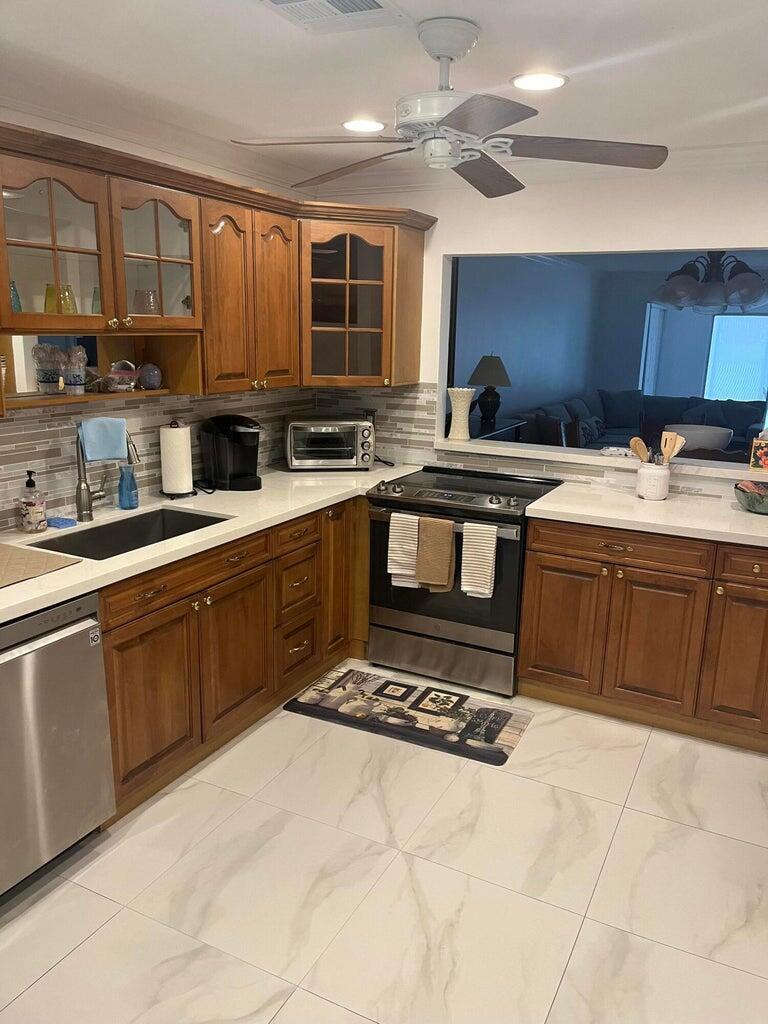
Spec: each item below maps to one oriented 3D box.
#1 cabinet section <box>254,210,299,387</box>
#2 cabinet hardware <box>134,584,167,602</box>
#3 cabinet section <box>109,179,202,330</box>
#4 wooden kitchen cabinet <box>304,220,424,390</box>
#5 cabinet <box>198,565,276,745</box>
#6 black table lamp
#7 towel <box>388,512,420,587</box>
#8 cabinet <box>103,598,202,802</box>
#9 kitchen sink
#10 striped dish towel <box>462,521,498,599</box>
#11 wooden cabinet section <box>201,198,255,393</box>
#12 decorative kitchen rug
[{"bbox_3d":[-0.620,-0.959,3.543,0.325,0.750,0.345,8,15,26],"label":"cabinet section"},{"bbox_3d":[-0.776,0.264,2.541,0.030,0.025,0.130,8,15,26],"label":"cabinet hardware"},{"bbox_3d":[-0.961,-0.936,2.867,0.325,0.495,0.445,8,15,26],"label":"cabinet section"},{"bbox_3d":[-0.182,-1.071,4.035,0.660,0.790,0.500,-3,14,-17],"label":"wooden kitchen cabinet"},{"bbox_3d":[-0.780,0.514,3.167,0.480,0.606,0.467,8,15,26],"label":"cabinet"},{"bbox_3d":[0.969,-1.143,7.071,0.385,0.600,0.385,8,15,26],"label":"black table lamp"},{"bbox_3d":[0.097,0.182,3.509,0.168,0.345,0.060,8,15,26],"label":"towel"},{"bbox_3d":[-0.991,0.604,2.768,0.480,0.606,0.457,8,15,26],"label":"cabinet"},{"bbox_3d":[-0.931,0.179,2.912,0.420,0.220,0.730,8,15,26],"label":"kitchen sink"},{"bbox_3d":[0.409,0.214,3.351,0.155,0.328,0.060,8,15,26],"label":"striped dish towel"},{"bbox_3d":[-0.777,-0.892,3.246,0.325,0.750,0.342,8,15,26],"label":"wooden cabinet section"},{"bbox_3d":[0.130,0.870,3.367,0.965,0.015,0.505,8,15,26],"label":"decorative kitchen rug"}]

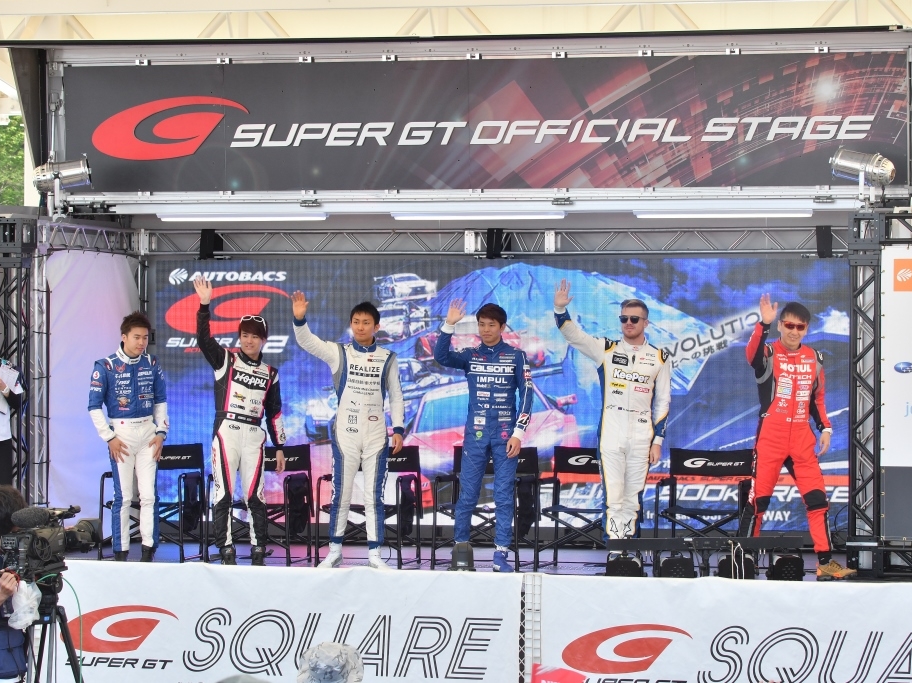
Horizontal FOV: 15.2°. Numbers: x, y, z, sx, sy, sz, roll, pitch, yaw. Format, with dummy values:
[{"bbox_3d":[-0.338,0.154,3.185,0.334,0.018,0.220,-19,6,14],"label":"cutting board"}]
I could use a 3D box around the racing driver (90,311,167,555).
[{"bbox_3d":[-2.245,0.658,23.400,0.537,1.727,0.400,0,0,-4],"label":"racing driver"}]

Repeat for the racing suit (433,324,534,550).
[{"bbox_3d":[0.182,0.637,22.650,0.656,1.500,0.400,0,0,5],"label":"racing suit"}]

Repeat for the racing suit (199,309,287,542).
[{"bbox_3d":[-1.436,0.569,22.850,0.580,1.630,0.400,0,1,-3],"label":"racing suit"}]

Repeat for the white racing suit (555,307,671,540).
[{"bbox_3d":[1.029,0.572,22.450,0.740,1.592,0.400,0,0,5],"label":"white racing suit"}]

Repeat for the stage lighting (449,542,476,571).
[{"bbox_3d":[0.042,1.411,22.300,0.170,0.185,0.170,0,1,16],"label":"stage lighting"}]

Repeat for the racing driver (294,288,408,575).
[{"bbox_3d":[-0.730,0.602,22.950,0.743,1.862,0.460,0,0,3],"label":"racing driver"}]

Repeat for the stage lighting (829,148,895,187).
[{"bbox_3d":[2.644,-1.125,22.200,0.390,0.230,0.230,10,3,16],"label":"stage lighting"}]

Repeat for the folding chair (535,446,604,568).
[{"bbox_3d":[0.866,1.116,22.622,0.610,0.800,0.490,0,1,17],"label":"folding chair"}]

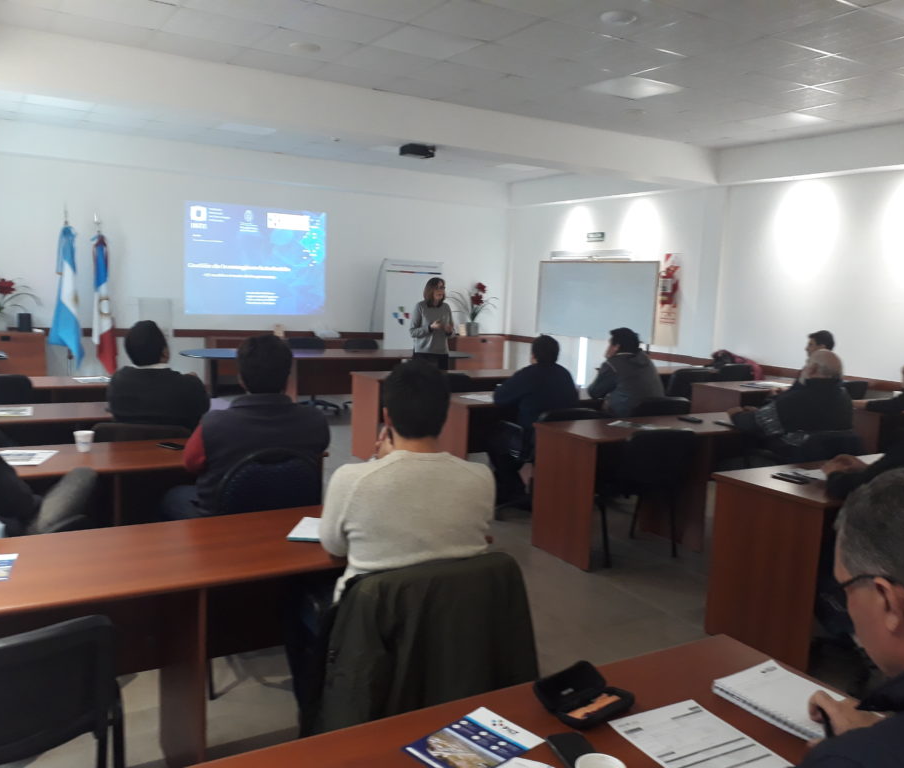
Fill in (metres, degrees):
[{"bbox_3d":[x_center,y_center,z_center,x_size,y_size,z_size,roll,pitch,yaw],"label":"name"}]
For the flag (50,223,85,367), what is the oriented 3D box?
[{"bbox_3d":[-4.316,-0.967,8.931,0.400,1.530,0.250,-2,9,-31],"label":"flag"}]

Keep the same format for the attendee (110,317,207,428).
[{"bbox_3d":[-1.608,0.301,4.248,0.540,1.300,0.700,-1,8,-26],"label":"attendee"}]

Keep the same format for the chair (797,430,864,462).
[{"bbox_3d":[2.118,0.647,5.005,0.530,0.820,0.570,-2,9,-30],"label":"chair"}]

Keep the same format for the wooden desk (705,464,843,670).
[{"bbox_3d":[2.072,0.786,3.921,1.770,0.735,0.560,-2,8,-31],"label":"wooden desk"}]

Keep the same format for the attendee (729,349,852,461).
[{"bbox_3d":[2.105,0.387,5.178,0.620,1.290,0.850,-2,9,-30],"label":"attendee"}]

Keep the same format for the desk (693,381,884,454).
[{"bbox_3d":[3.045,0.371,7.513,1.740,0.735,0.560,-2,8,-31],"label":"desk"}]

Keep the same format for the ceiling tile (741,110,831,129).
[{"bbox_3d":[2.962,-2.361,7.159,0.602,0.020,0.596,-2,9,-31],"label":"ceiling tile"}]

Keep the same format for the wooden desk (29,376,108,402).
[{"bbox_3d":[-2.861,0.356,5.790,1.860,0.750,0.570,-2,9,-31],"label":"wooden desk"}]

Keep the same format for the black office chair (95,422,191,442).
[{"bbox_3d":[-1.636,0.561,4.143,0.500,0.810,0.540,-2,9,-31],"label":"black office chair"}]

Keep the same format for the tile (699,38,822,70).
[{"bbox_3d":[2.025,-2.168,5.243,0.610,0.020,0.610,-2,9,-31],"label":"tile"}]

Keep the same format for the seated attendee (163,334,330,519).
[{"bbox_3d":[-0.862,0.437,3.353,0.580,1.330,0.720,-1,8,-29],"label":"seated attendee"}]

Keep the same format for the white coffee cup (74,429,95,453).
[{"bbox_3d":[-1.690,0.264,3.669,0.082,0.092,0.082,-2,9,-30],"label":"white coffee cup"}]

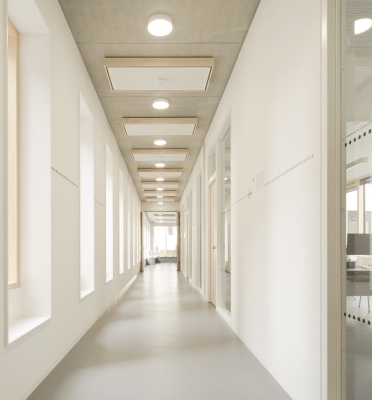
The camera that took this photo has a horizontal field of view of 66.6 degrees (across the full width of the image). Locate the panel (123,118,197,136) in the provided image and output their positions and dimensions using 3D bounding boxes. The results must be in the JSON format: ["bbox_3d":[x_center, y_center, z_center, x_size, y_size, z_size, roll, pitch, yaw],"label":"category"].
[{"bbox_3d":[-0.442,-1.260,4.933,1.230,0.100,0.500,0,-9,-2],"label":"panel"}]

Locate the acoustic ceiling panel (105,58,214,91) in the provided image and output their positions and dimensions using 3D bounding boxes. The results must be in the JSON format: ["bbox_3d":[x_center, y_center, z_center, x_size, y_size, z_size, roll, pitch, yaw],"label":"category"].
[{"bbox_3d":[-0.314,-1.511,3.456,1.230,0.100,0.500,0,-9,-2],"label":"acoustic ceiling panel"}]

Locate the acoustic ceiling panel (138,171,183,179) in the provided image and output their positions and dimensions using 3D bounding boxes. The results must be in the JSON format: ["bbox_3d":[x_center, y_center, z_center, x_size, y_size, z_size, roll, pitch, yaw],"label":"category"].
[{"bbox_3d":[-0.697,-0.759,7.888,1.230,0.100,0.500,0,-9,-2],"label":"acoustic ceiling panel"}]

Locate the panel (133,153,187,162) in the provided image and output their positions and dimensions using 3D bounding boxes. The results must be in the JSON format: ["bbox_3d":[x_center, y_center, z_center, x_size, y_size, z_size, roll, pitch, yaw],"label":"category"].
[{"bbox_3d":[-0.569,-1.010,6.411,1.230,0.100,0.500,0,-9,-2],"label":"panel"}]

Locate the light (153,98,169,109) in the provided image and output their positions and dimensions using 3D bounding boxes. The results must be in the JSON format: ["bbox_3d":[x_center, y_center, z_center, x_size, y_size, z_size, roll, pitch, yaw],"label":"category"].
[{"bbox_3d":[-0.367,-1.422,4.180,0.236,0.058,0.236,0,-9,-2],"label":"light"}]

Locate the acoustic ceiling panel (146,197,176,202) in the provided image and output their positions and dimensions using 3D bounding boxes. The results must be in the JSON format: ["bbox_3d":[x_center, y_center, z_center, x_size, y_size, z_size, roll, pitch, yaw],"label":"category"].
[{"bbox_3d":[-1.081,-0.006,12.321,1.230,0.100,0.500,0,-9,-2],"label":"acoustic ceiling panel"}]

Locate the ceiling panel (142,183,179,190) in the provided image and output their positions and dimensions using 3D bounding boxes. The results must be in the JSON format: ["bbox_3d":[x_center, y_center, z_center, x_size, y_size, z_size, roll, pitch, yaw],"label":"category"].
[{"bbox_3d":[-0.825,-0.508,9.366,1.230,0.100,0.500,0,-9,-2],"label":"ceiling panel"}]

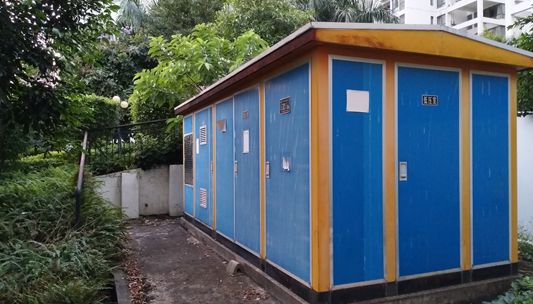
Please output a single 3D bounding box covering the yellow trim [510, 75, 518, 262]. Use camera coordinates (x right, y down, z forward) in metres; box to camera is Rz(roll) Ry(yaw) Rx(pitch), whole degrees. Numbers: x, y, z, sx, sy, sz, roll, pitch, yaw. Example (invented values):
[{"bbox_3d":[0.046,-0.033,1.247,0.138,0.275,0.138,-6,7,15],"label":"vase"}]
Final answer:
[{"bbox_3d":[2.773,0.189,4.528,0.122,2.090,0.080,0,-1,-23],"label":"yellow trim"}]

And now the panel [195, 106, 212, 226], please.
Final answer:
[{"bbox_3d":[-1.151,0.273,7.365,0.050,2.070,1.334,0,-1,-23],"label":"panel"}]

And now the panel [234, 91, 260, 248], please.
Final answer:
[{"bbox_3d":[-0.251,0.219,5.226,0.050,2.060,0.986,0,-1,-23],"label":"panel"}]

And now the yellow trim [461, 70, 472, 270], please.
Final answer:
[{"bbox_3d":[2.094,0.185,4.232,0.152,2.090,0.060,0,-1,-23],"label":"yellow trim"}]

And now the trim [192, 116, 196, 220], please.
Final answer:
[{"bbox_3d":[-1.441,0.279,8.066,0.060,2.090,0.183,0,-1,-23],"label":"trim"}]

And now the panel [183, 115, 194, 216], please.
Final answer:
[{"bbox_3d":[-1.647,0.299,8.543,0.050,2.070,0.857,0,-1,-23],"label":"panel"}]

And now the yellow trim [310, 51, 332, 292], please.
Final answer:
[{"bbox_3d":[0.497,0.167,3.592,0.142,2.110,0.120,0,-1,-23],"label":"yellow trim"}]

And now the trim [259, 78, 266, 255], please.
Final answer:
[{"bbox_3d":[-0.024,0.202,4.700,0.060,2.090,0.162,0,-1,-23],"label":"trim"}]

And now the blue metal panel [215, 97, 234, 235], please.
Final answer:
[{"bbox_3d":[-0.620,0.239,6.103,0.050,2.060,0.917,0,-1,-23],"label":"blue metal panel"}]

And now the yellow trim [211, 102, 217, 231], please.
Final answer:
[{"bbox_3d":[-0.843,0.246,6.645,0.060,2.090,0.213,0,-1,-23],"label":"yellow trim"}]

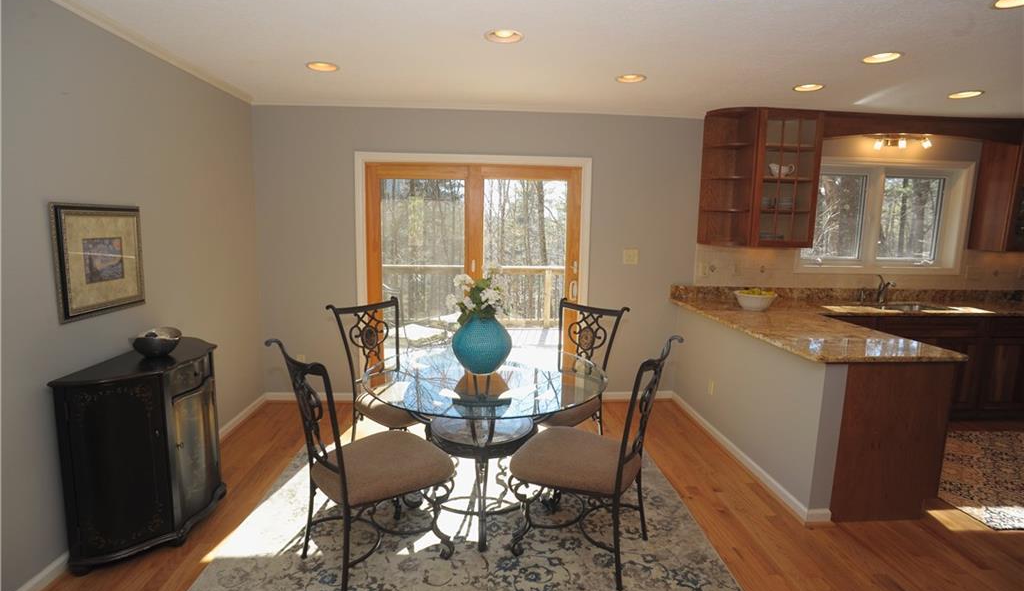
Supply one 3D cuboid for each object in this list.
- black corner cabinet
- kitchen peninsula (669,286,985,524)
[{"bbox_3d":[-1.764,0.721,2.621,0.415,0.830,0.870,1,8,-3],"label":"black corner cabinet"},{"bbox_3d":[1.865,0.623,3.588,0.840,0.930,1.930,1,8,-4],"label":"kitchen peninsula"}]

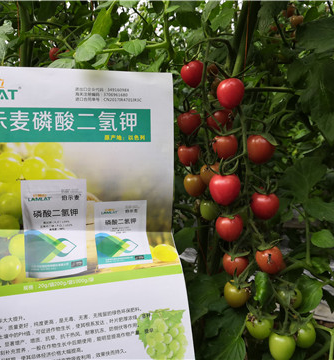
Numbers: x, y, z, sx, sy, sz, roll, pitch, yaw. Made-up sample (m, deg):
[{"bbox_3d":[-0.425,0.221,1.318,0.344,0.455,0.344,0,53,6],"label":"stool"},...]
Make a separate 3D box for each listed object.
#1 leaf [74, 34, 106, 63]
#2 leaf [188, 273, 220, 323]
[{"bbox_3d":[-0.124,-0.211,0.600,0.057,0.034,0.020,-41,0,3],"label":"leaf"},{"bbox_3d":[0.047,0.151,0.480,0.048,0.062,0.018,6,-12,2],"label":"leaf"}]

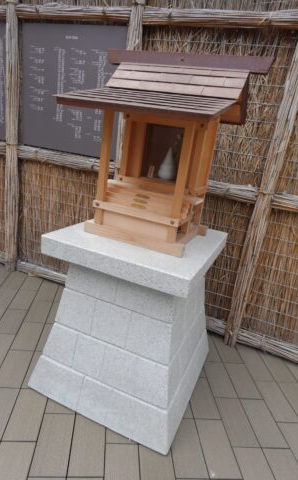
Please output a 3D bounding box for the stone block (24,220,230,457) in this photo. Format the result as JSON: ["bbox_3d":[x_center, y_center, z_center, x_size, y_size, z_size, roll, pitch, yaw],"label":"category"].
[{"bbox_3d":[-0.057,0.390,1.851,0.830,0.887,0.918,15,18,20],"label":"stone block"}]

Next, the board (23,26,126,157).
[{"bbox_3d":[-0.651,-1.210,2.494,0.995,0.969,0.022,15,18,20],"label":"board"}]

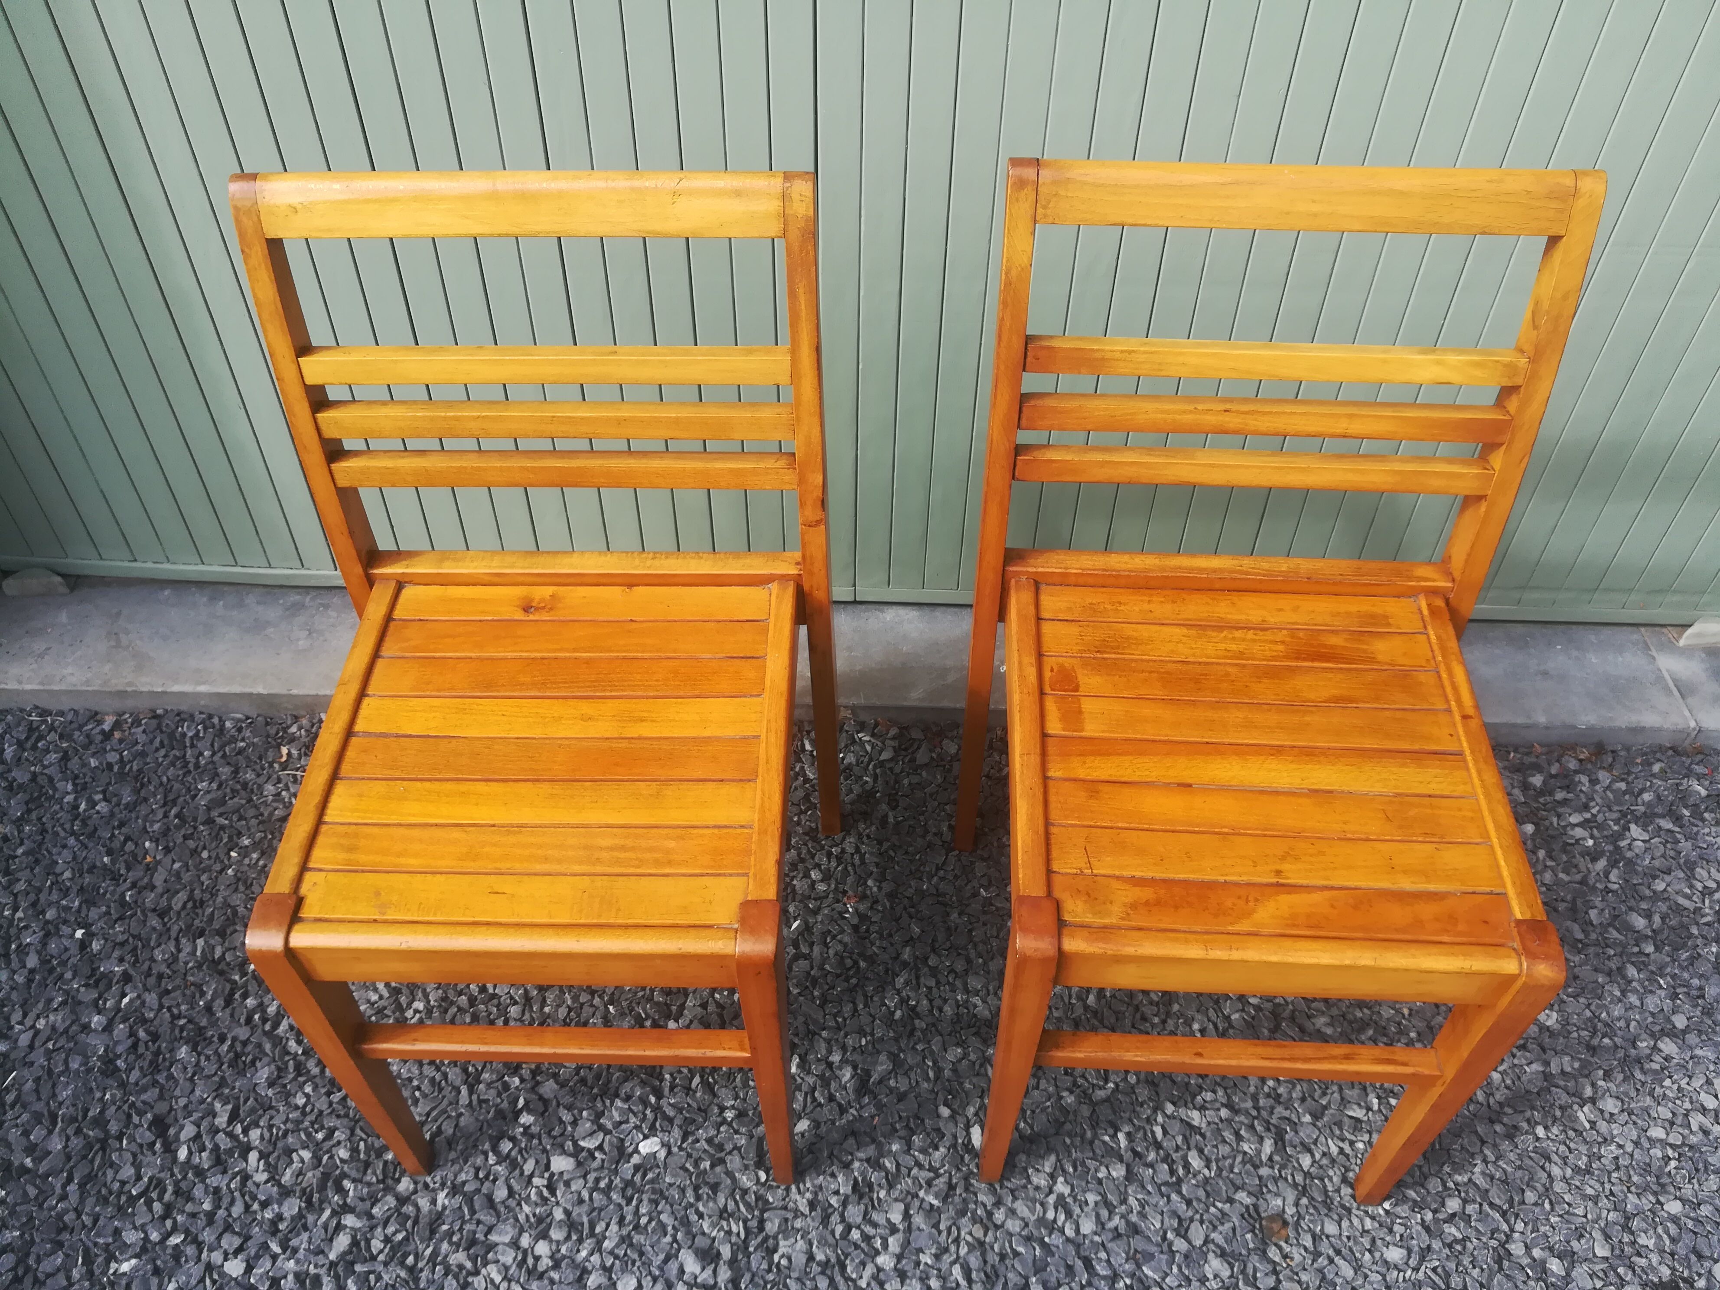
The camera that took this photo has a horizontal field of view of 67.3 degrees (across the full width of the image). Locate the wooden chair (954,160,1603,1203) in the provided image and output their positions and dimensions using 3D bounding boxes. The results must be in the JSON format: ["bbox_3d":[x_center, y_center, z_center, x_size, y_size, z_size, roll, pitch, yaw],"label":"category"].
[{"bbox_3d":[0.324,0.087,1.112,0.445,0.828,0.462,2,46,2],"label":"wooden chair"}]

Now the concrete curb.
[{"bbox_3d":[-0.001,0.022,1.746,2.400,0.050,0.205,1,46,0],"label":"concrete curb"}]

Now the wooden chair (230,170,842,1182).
[{"bbox_3d":[-0.255,0.083,1.132,0.445,0.828,0.462,1,46,1],"label":"wooden chair"}]

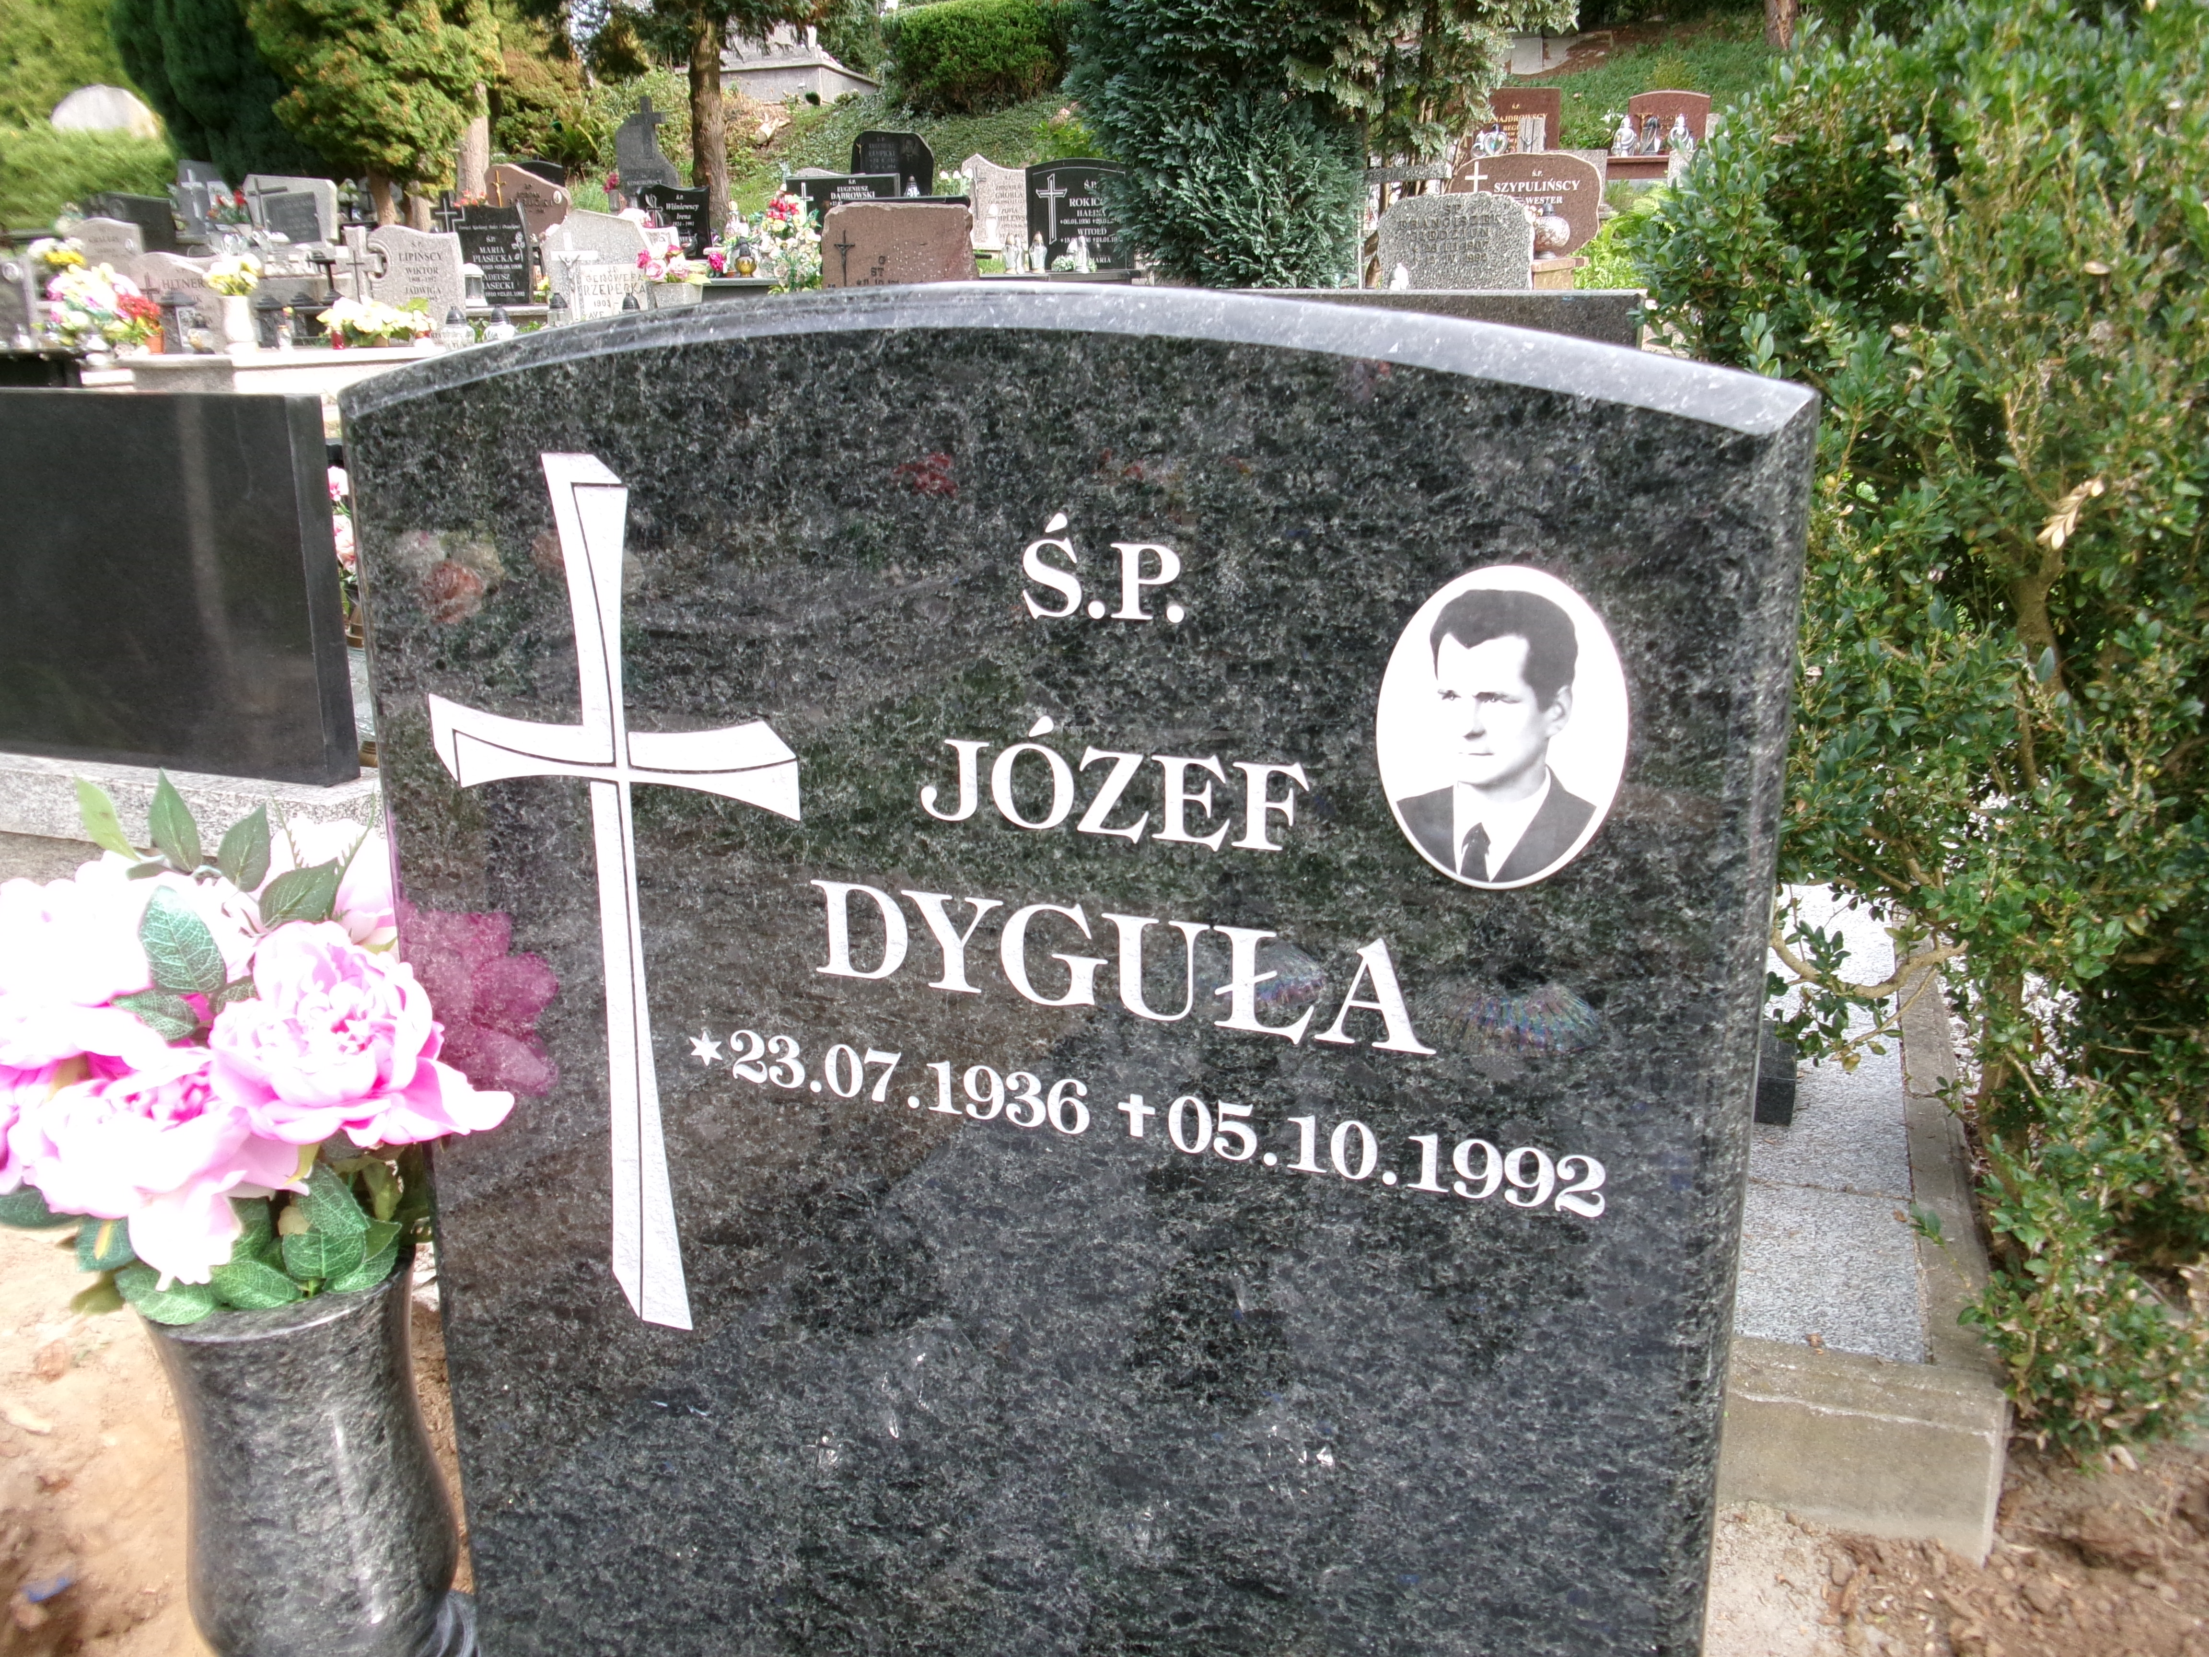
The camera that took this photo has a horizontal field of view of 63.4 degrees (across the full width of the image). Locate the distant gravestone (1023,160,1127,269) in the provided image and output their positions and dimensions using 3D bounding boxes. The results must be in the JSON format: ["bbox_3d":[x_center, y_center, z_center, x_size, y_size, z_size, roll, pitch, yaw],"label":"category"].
[{"bbox_3d":[-0.146,-3.720,10.842,0.660,0.670,0.090,3,15,14],"label":"distant gravestone"}]

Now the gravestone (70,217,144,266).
[{"bbox_3d":[-7.094,-4.022,12.741,0.620,0.650,0.090,4,16,17],"label":"gravestone"}]

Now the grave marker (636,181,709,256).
[{"bbox_3d":[-3.431,-4.825,14.242,0.590,0.600,0.090,4,15,14],"label":"grave marker"}]

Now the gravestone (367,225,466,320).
[{"bbox_3d":[-3.977,-3.154,10.340,0.590,0.660,0.090,6,16,21],"label":"gravestone"}]

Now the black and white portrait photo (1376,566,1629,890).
[{"bbox_3d":[0.142,-0.035,0.643,0.090,0.120,0.008,5,16,20],"label":"black and white portrait photo"}]

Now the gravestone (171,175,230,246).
[{"bbox_3d":[-7.333,-5.089,14.546,0.500,0.620,0.100,-5,16,-17],"label":"gravestone"}]

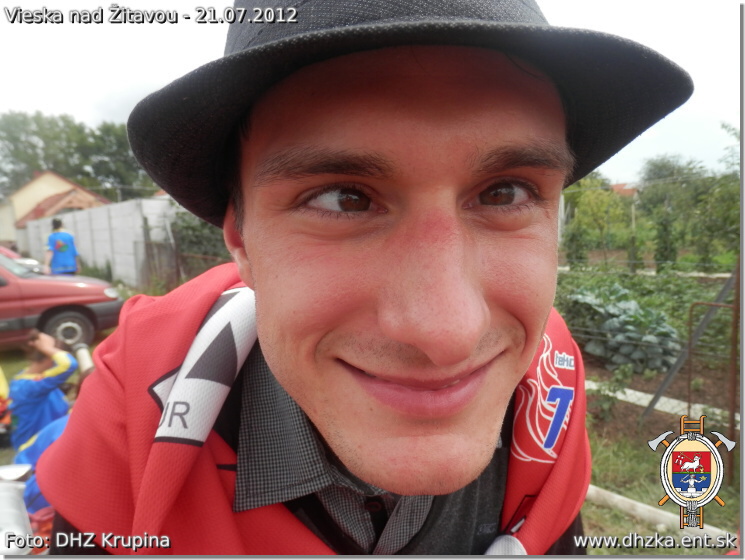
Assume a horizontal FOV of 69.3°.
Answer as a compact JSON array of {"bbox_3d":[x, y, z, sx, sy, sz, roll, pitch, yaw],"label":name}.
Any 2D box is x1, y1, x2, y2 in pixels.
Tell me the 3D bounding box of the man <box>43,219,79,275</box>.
[{"bbox_3d":[-5.150,-0.180,8.950,0.550,1.680,0.360,-3,6,-24],"label":"man"}]

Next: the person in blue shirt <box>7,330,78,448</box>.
[{"bbox_3d":[-2.090,0.750,3.500,0.620,0.830,0.520,-6,8,-43],"label":"person in blue shirt"}]

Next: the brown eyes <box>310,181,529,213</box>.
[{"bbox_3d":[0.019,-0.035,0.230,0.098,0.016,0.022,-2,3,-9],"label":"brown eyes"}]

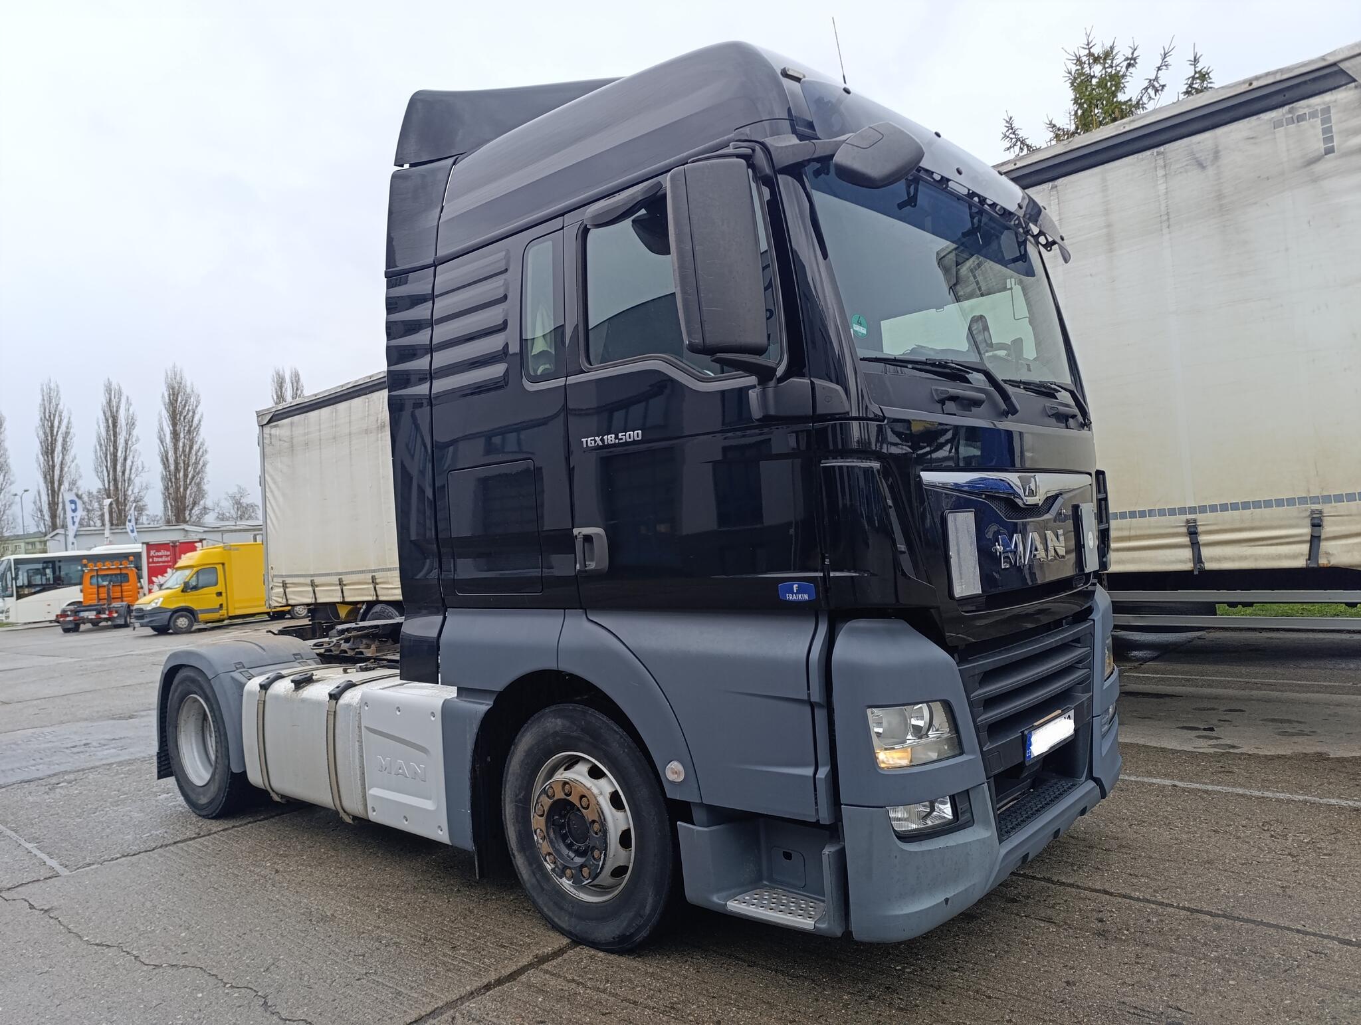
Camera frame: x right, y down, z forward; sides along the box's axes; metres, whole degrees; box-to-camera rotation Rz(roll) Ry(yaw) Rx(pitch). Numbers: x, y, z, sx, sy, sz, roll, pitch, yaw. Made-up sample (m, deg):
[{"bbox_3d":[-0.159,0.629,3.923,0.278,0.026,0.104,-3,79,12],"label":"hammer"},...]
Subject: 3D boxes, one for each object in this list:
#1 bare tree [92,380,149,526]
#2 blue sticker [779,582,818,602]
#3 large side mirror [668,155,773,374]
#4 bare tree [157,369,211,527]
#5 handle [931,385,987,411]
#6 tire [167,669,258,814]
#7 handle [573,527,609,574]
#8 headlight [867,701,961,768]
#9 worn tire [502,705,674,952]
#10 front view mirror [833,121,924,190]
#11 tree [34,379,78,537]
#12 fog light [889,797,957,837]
[{"bbox_3d":[-50.226,-2.462,81.714,4.600,19.081,4.600,-2,-2,-32],"label":"bare tree"},{"bbox_3d":[0.368,0.253,2.867,0.143,0.066,0.006,-5,-2,37],"label":"blue sticker"},{"bbox_3d":[0.131,-0.743,2.776,0.260,0.640,0.180,-3,-2,-37],"label":"large side mirror"},{"bbox_3d":[-43.337,-3.164,79.707,4.400,19.534,4.400,-3,-2,-28],"label":"bare tree"},{"bbox_3d":[0.998,-0.401,3.222,0.070,0.080,0.420,-5,-2,41],"label":"handle"},{"bbox_3d":[-3.085,1.477,6.063,0.995,0.985,0.310,-5,-2,41],"label":"tire"},{"bbox_3d":[-0.343,0.147,3.469,0.190,0.185,0.055,-5,-2,41],"label":"handle"},{"bbox_3d":[0.754,0.710,2.922,0.415,0.205,0.140,-2,-2,-39],"label":"headlight"},{"bbox_3d":[-0.314,1.239,3.720,0.995,0.985,0.310,-5,-2,41],"label":"worn tire"},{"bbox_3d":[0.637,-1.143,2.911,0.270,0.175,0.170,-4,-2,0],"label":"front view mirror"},{"bbox_3d":[-56.677,-2.327,82.705,4.000,19.644,4.000,-2,-2,-34],"label":"tree"},{"bbox_3d":[0.772,0.958,2.880,0.285,0.105,0.100,-3,-2,-36],"label":"fog light"}]

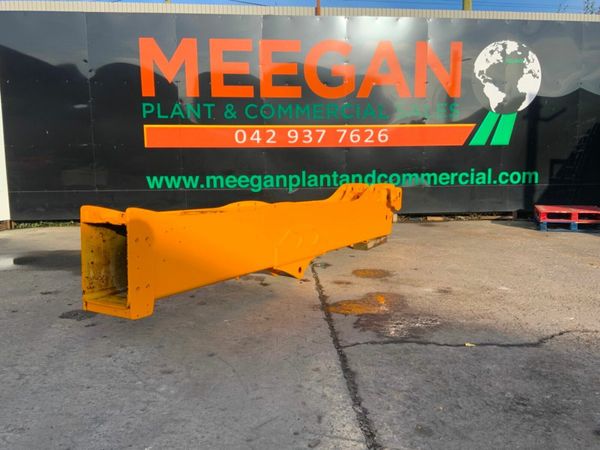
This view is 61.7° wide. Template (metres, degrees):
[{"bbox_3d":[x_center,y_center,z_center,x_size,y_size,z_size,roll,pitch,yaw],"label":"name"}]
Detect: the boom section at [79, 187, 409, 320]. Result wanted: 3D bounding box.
[{"bbox_3d":[-0.009,0.039,5.143,0.470,0.875,4.650,2,6,31],"label":"boom section"}]

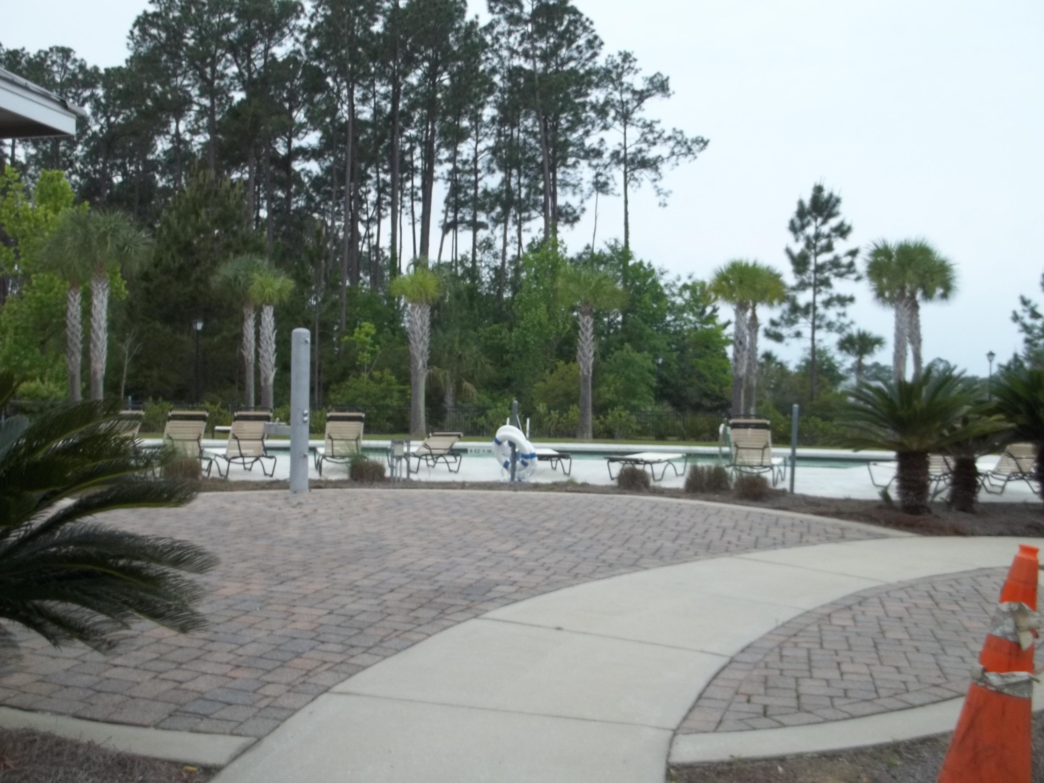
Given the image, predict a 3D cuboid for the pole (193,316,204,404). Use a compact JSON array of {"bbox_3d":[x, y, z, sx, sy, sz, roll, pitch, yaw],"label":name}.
[{"bbox_3d":[-12.689,-0.705,39.000,0.430,4.200,0.430,1,-1,0],"label":"pole"}]

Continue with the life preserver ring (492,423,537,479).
[{"bbox_3d":[-0.100,0.885,14.600,0.680,0.760,0.180,1,0,30],"label":"life preserver ring"}]

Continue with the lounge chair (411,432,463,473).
[{"bbox_3d":[-1.580,1.000,16.500,0.680,0.660,1.720,1,0,-26],"label":"lounge chair"}]

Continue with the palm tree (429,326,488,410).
[{"bbox_3d":[-2.621,-0.574,41.000,2.400,4.300,2.400,1,-1,0],"label":"palm tree"}]

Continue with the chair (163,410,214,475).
[{"bbox_3d":[-5.227,0.755,15.507,0.680,1.040,1.600,1,-1,-20],"label":"chair"}]

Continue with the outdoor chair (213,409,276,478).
[{"bbox_3d":[-4.429,0.769,15.675,0.680,1.040,1.600,1,-1,-28],"label":"outdoor chair"}]

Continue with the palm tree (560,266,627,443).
[{"bbox_3d":[2.050,-1.130,29.000,1.950,5.060,1.950,1,0,0],"label":"palm tree"}]

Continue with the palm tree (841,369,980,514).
[{"bbox_3d":[4.450,0.565,11.450,1.600,1.680,1.600,1,0,0],"label":"palm tree"}]

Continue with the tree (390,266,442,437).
[{"bbox_3d":[-3.080,-1.160,29.000,1.520,5.000,1.520,1,0,0],"label":"tree"}]

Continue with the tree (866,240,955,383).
[{"bbox_3d":[12.100,-1.550,31.000,2.700,6.400,2.300,1,0,0],"label":"tree"}]

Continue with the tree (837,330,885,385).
[{"bbox_3d":[16.350,-0.570,48.000,2.300,4.800,2.300,1,0,0],"label":"tree"}]

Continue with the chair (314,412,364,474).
[{"bbox_3d":[-2.988,0.797,16.194,0.680,1.040,1.600,1,-1,-14],"label":"chair"}]

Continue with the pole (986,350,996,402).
[{"bbox_3d":[23.582,0.037,50.000,0.450,4.100,0.450,1,-1,0],"label":"pole"}]

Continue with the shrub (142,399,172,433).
[{"bbox_3d":[-11.710,0.789,32.000,1.100,1.100,1.000,1,-1,-20],"label":"shrub"}]

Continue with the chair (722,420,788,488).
[{"bbox_3d":[3.560,0.900,15.100,0.690,0.980,1.700,1,0,20],"label":"chair"}]

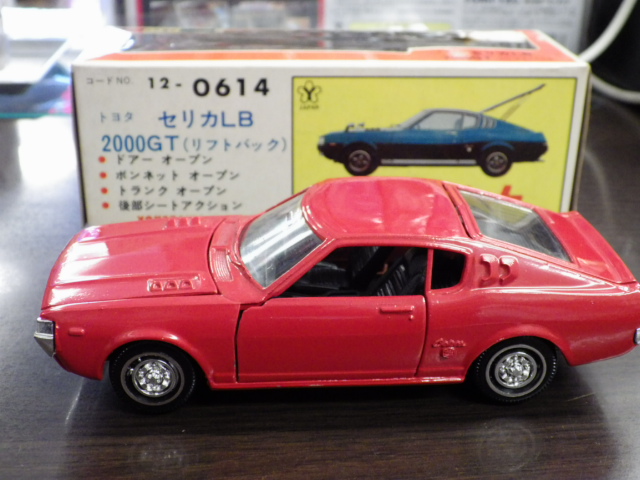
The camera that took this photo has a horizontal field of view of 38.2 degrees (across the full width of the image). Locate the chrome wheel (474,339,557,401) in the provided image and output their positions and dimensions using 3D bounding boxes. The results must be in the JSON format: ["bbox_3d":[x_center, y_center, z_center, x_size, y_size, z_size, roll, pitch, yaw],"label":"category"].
[{"bbox_3d":[0.042,0.027,0.202,0.018,0.018,0.006,-1,24,-2],"label":"chrome wheel"}]

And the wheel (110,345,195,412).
[{"bbox_3d":[-0.036,0.028,0.200,0.018,0.018,0.006,-1,24,-2],"label":"wheel"}]

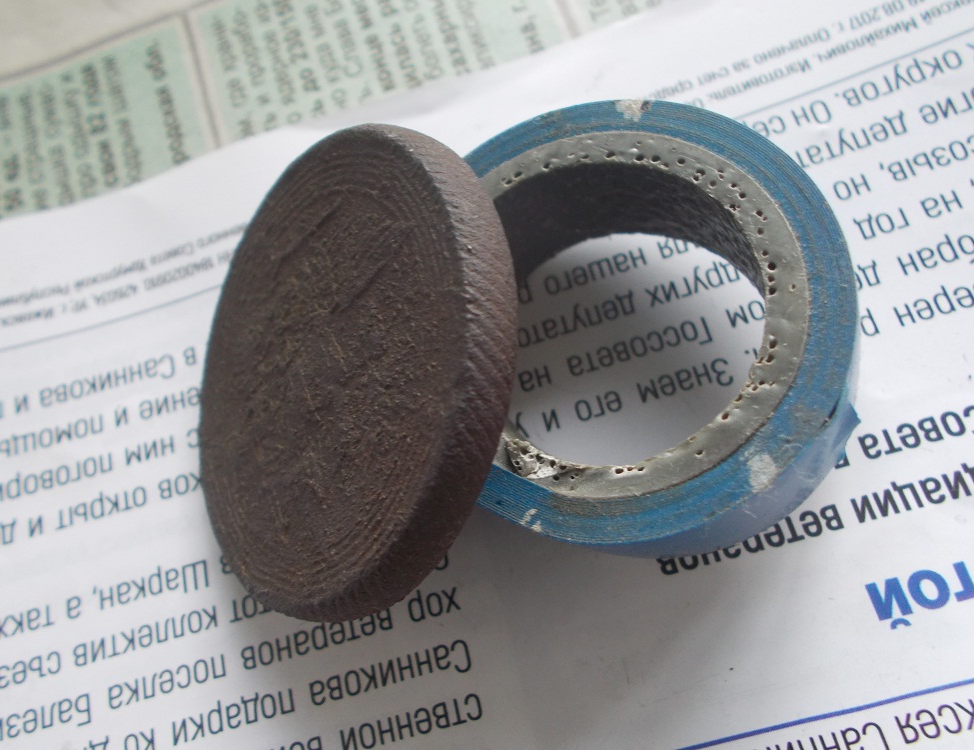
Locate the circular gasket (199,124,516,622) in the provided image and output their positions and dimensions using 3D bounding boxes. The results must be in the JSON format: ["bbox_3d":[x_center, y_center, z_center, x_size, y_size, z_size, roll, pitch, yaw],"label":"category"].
[{"bbox_3d":[-0.015,-0.001,0.085,0.047,0.005,0.047,-12,73,45],"label":"circular gasket"}]

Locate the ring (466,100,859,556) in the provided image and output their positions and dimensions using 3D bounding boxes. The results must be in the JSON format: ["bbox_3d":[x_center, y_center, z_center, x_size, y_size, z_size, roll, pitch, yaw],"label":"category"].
[{"bbox_3d":[0.012,-0.004,0.084,0.042,0.015,0.042,-5,72,16],"label":"ring"}]

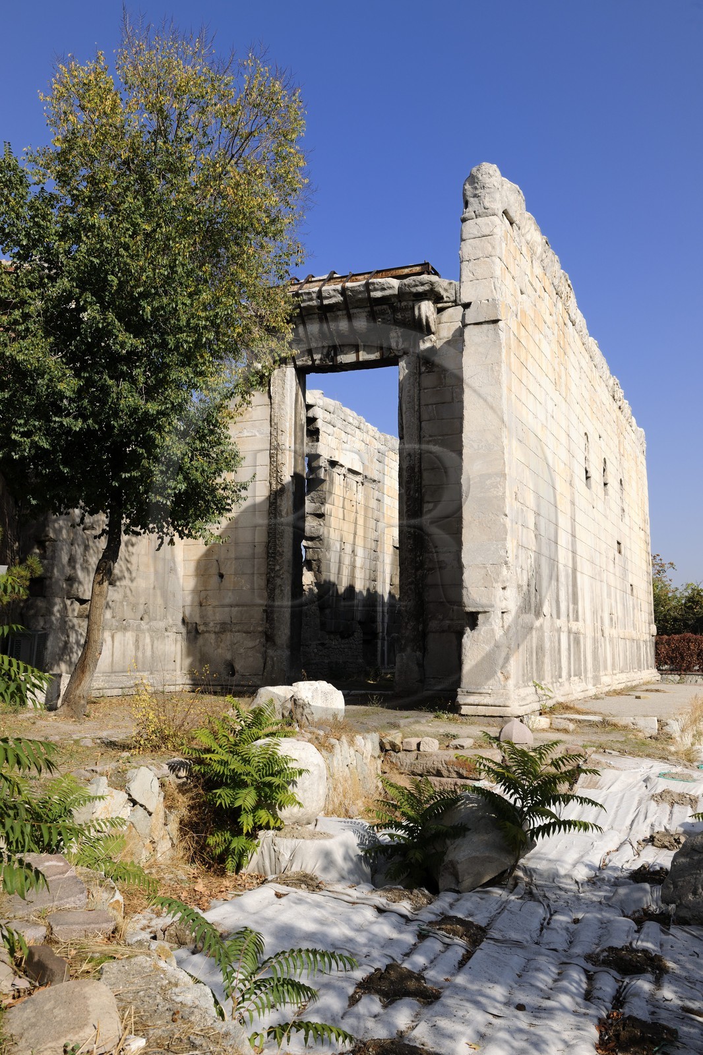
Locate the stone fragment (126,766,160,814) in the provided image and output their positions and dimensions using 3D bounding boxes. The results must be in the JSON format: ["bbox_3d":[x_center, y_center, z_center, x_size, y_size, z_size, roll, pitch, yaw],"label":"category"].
[{"bbox_3d":[-2.757,3.473,12.400,0.430,0.600,0.300,2,-8,-12],"label":"stone fragment"}]

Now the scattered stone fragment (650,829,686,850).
[{"bbox_3d":[3.857,3.814,11.431,0.460,0.180,0.350,0,-7,0],"label":"scattered stone fragment"}]

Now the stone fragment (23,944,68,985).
[{"bbox_3d":[-1.800,2.582,5.535,0.260,0.190,0.200,2,-7,-15],"label":"stone fragment"}]

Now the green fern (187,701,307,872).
[{"bbox_3d":[-1.132,2.775,10.300,1.250,1.750,1.200,1,-8,-6],"label":"green fern"}]

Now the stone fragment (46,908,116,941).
[{"bbox_3d":[-1.724,2.535,6.000,0.400,0.130,0.300,2,-8,-15],"label":"stone fragment"}]

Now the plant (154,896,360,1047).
[{"bbox_3d":[-0.560,2.552,5.450,1.080,0.620,0.850,1,-8,-5],"label":"plant"}]

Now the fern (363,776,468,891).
[{"bbox_3d":[0.694,3.258,10.000,1.050,1.080,0.950,0,-8,4],"label":"fern"}]

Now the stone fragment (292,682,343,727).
[{"bbox_3d":[-0.578,3.013,16.100,0.905,0.739,0.700,1,-8,-2],"label":"stone fragment"}]

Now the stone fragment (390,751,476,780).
[{"bbox_3d":[1.249,3.571,14.078,1.400,0.340,0.500,-3,-7,25],"label":"stone fragment"}]

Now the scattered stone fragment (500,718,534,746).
[{"bbox_3d":[2.587,3.230,14.723,0.540,0.420,0.540,0,-7,0],"label":"scattered stone fragment"}]

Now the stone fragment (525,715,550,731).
[{"bbox_3d":[3.725,3.926,18.800,0.480,0.290,0.380,-1,-8,11],"label":"stone fragment"}]

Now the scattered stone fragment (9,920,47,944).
[{"bbox_3d":[-2.156,2.691,6.227,0.280,0.110,0.240,0,-7,0],"label":"scattered stone fragment"}]

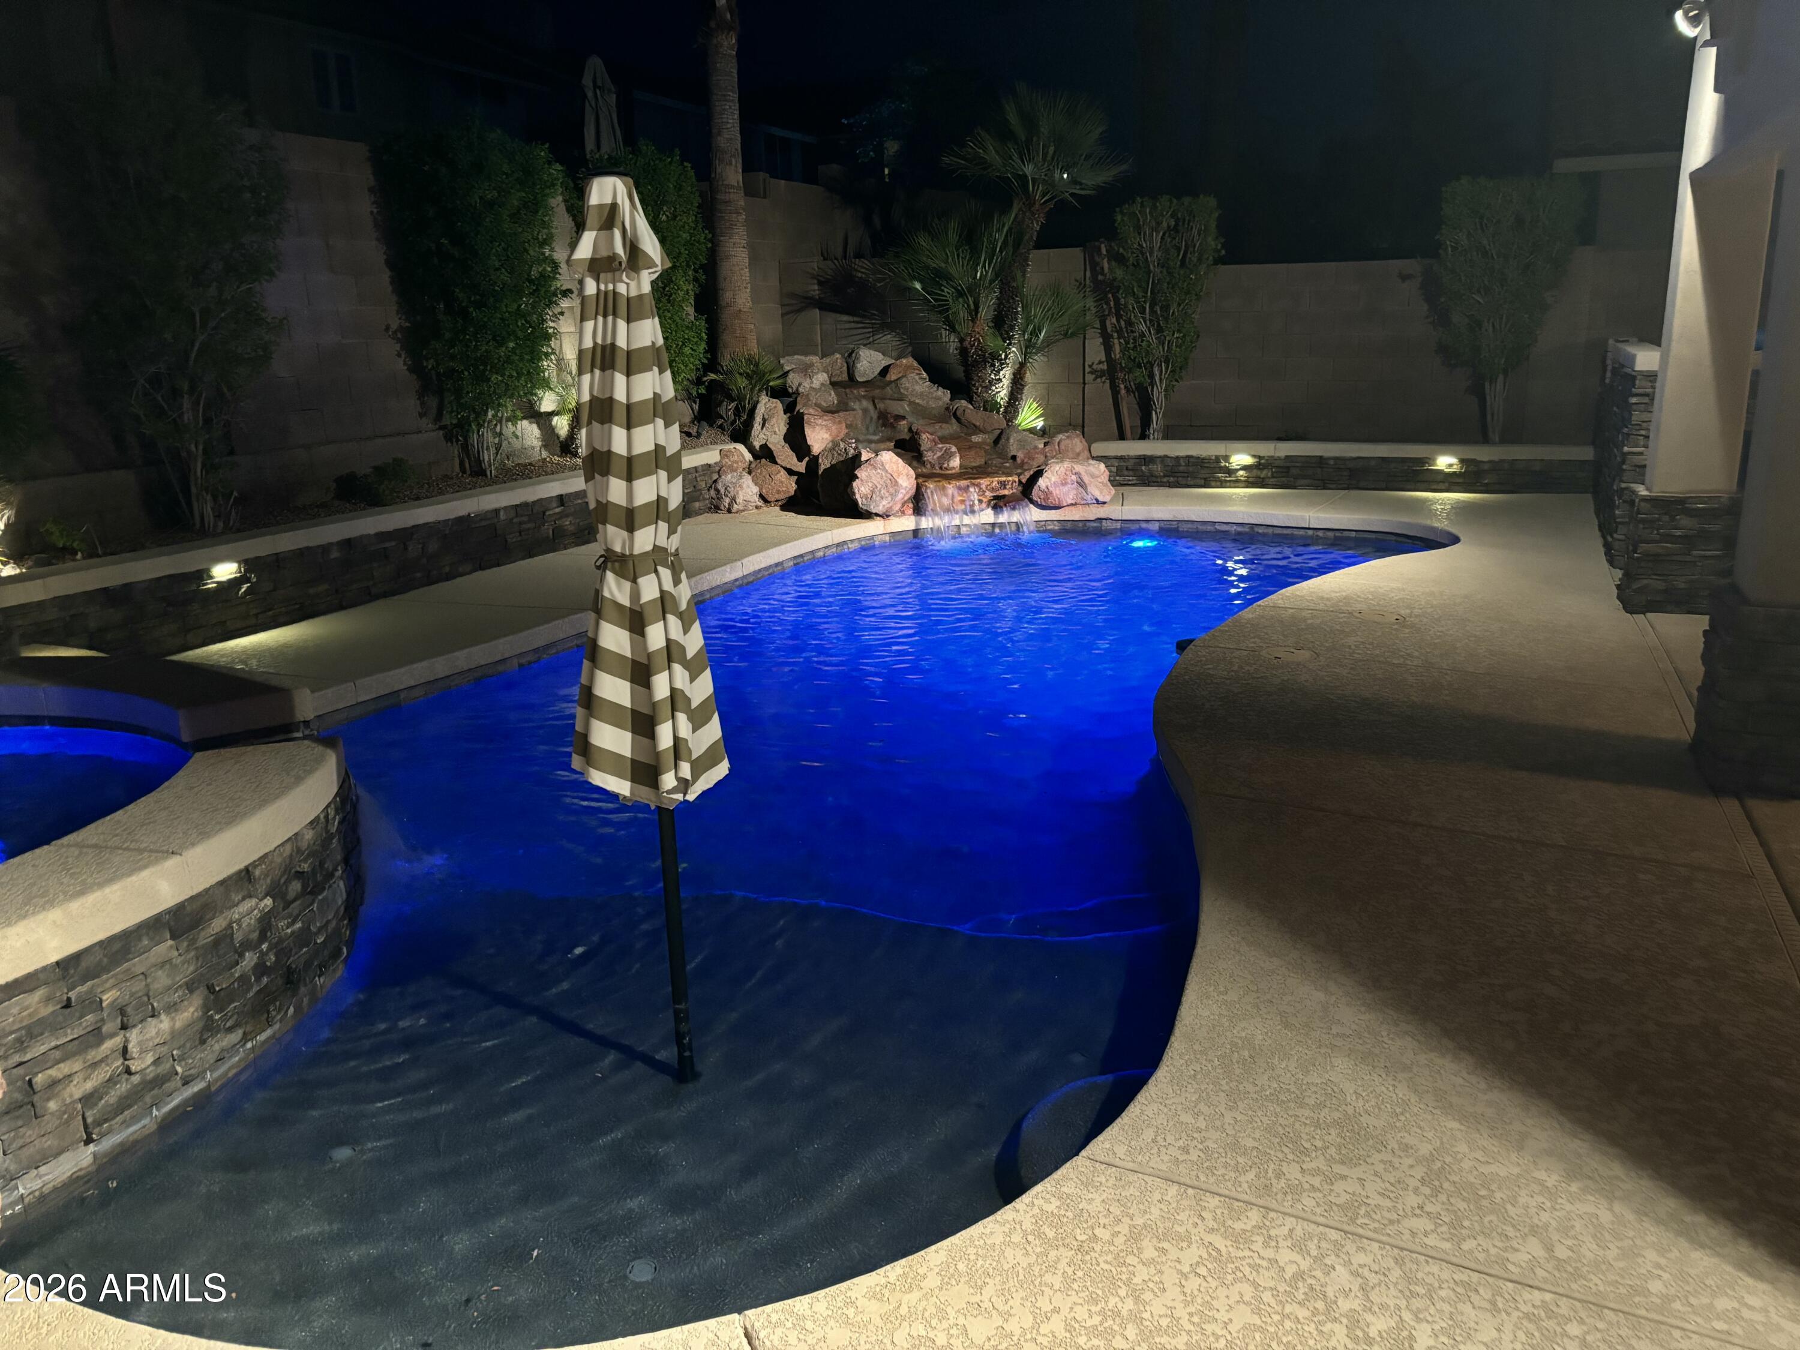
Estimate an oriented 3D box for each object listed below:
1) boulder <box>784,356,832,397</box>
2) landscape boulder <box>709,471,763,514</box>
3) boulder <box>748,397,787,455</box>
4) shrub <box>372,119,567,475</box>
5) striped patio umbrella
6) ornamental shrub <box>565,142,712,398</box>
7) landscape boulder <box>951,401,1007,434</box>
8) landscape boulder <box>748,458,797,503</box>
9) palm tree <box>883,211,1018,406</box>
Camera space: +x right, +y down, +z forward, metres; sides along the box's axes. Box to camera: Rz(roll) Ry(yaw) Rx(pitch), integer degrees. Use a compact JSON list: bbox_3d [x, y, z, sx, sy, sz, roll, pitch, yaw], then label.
[{"bbox_3d":[-0.804,-2.583,11.800,0.417,0.384,0.380,4,15,20],"label":"boulder"},{"bbox_3d":[-1.296,-1.423,10.650,0.432,0.376,0.380,4,15,20],"label":"landscape boulder"},{"bbox_3d":[-1.096,-2.034,11.150,0.325,0.503,0.340,4,15,20],"label":"boulder"},{"bbox_3d":[-2.848,-2.450,8.959,1.000,2.308,1.120,4,15,20],"label":"shrub"},{"bbox_3d":[-0.545,-0.024,2.950,0.360,2.039,0.360,-5,15,-10],"label":"striped patio umbrella"},{"bbox_3d":[-2.048,-2.968,10.695,0.850,2.280,1.100,4,15,23],"label":"ornamental shrub"},{"bbox_3d":[0.675,-2.208,11.595,0.470,0.265,0.400,-1,14,3],"label":"landscape boulder"},{"bbox_3d":[-1.044,-1.588,11.099,0.388,0.355,0.380,-3,14,-5],"label":"landscape boulder"},{"bbox_3d":[0.425,-3.153,12.005,1.211,1.871,1.200,-1,14,0],"label":"palm tree"}]

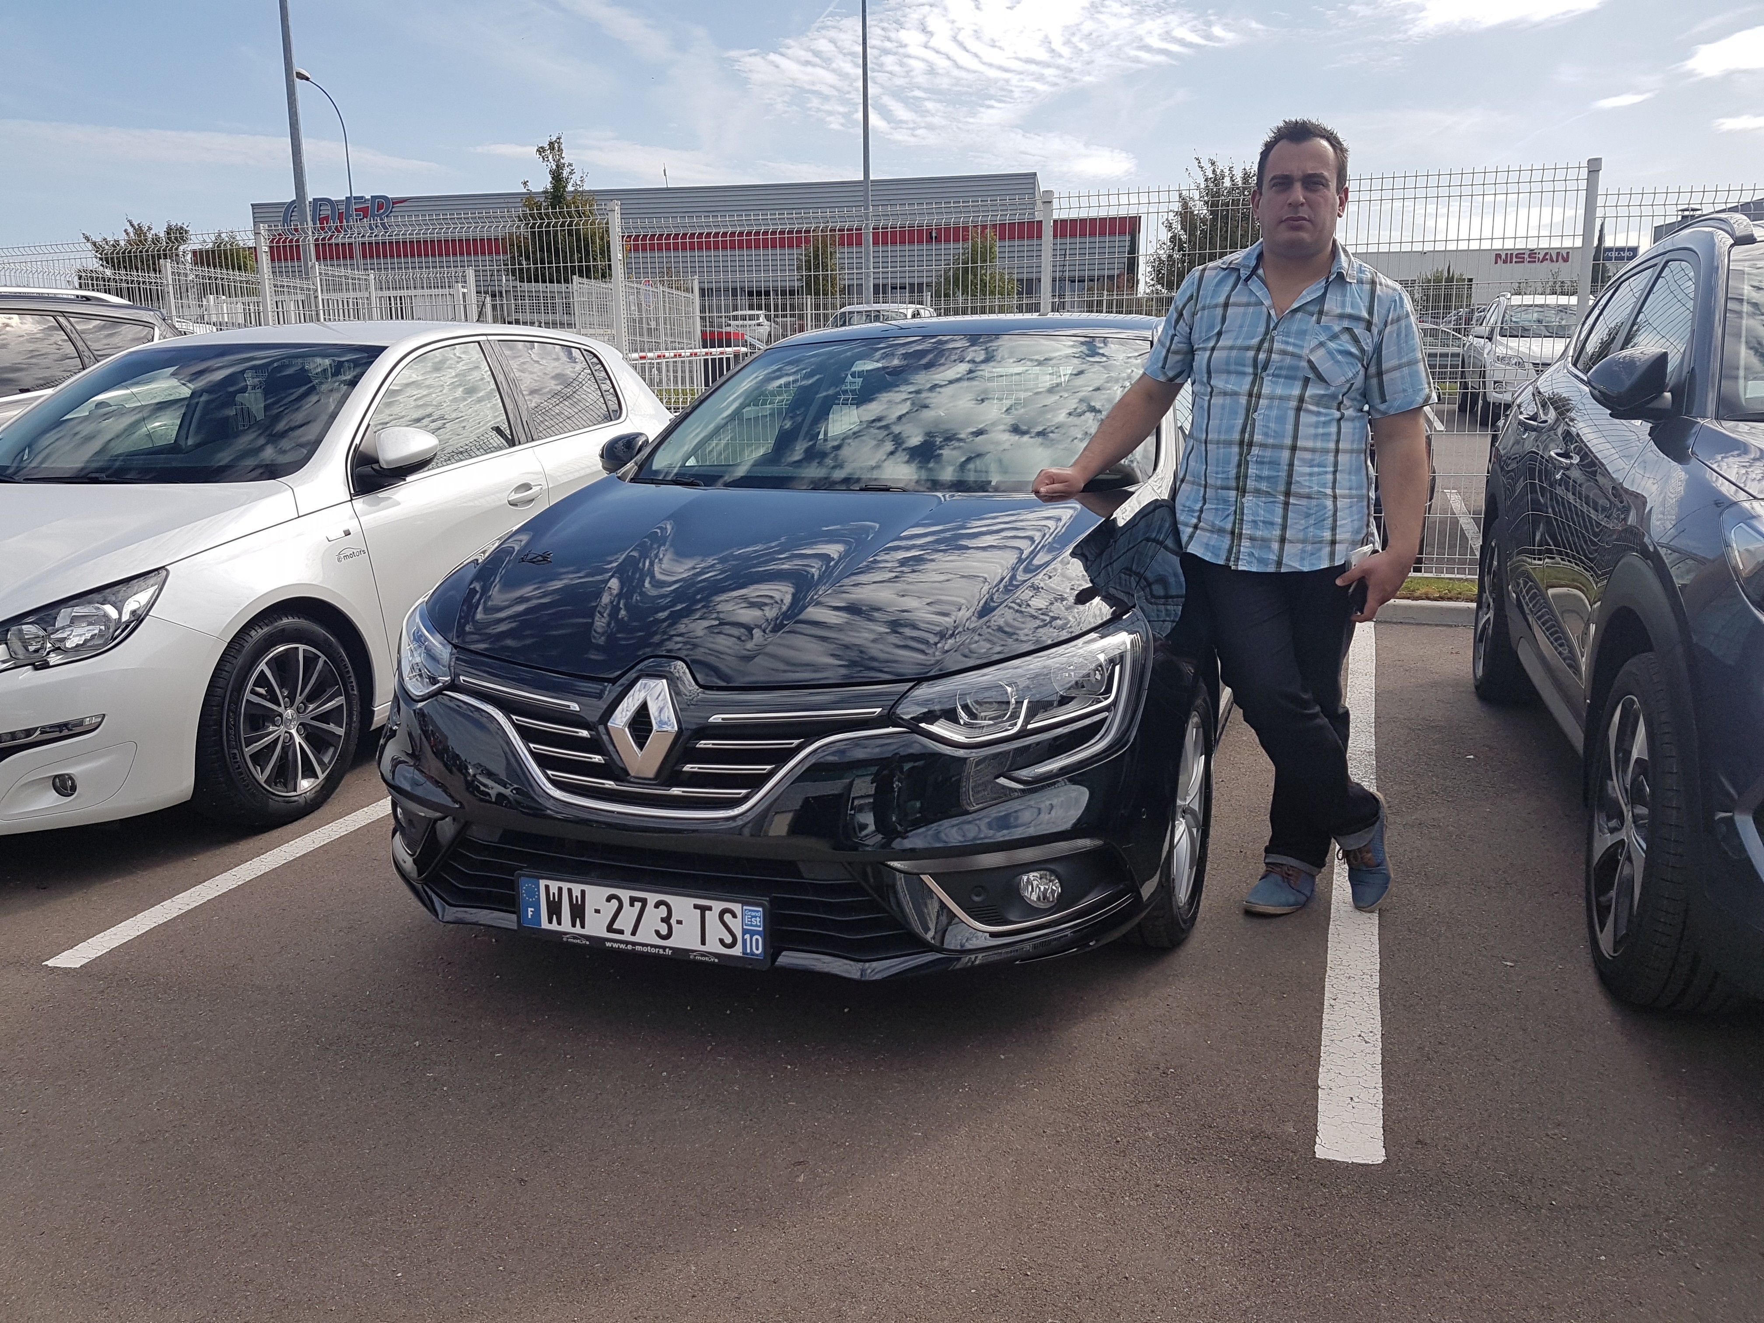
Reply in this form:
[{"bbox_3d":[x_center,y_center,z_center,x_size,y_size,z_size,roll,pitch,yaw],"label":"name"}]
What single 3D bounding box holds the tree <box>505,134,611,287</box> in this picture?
[{"bbox_3d":[-5.419,-6.710,23.067,2.148,4.597,2.148,-4,13,-12],"label":"tree"}]

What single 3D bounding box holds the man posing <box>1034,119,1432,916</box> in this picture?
[{"bbox_3d":[0.839,-0.323,3.227,0.860,1.820,0.460,4,14,19],"label":"man posing"}]

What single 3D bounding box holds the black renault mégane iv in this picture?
[{"bbox_3d":[0.269,-0.386,4.403,1.860,1.447,4.360,4,14,19],"label":"black renault mégane iv"}]

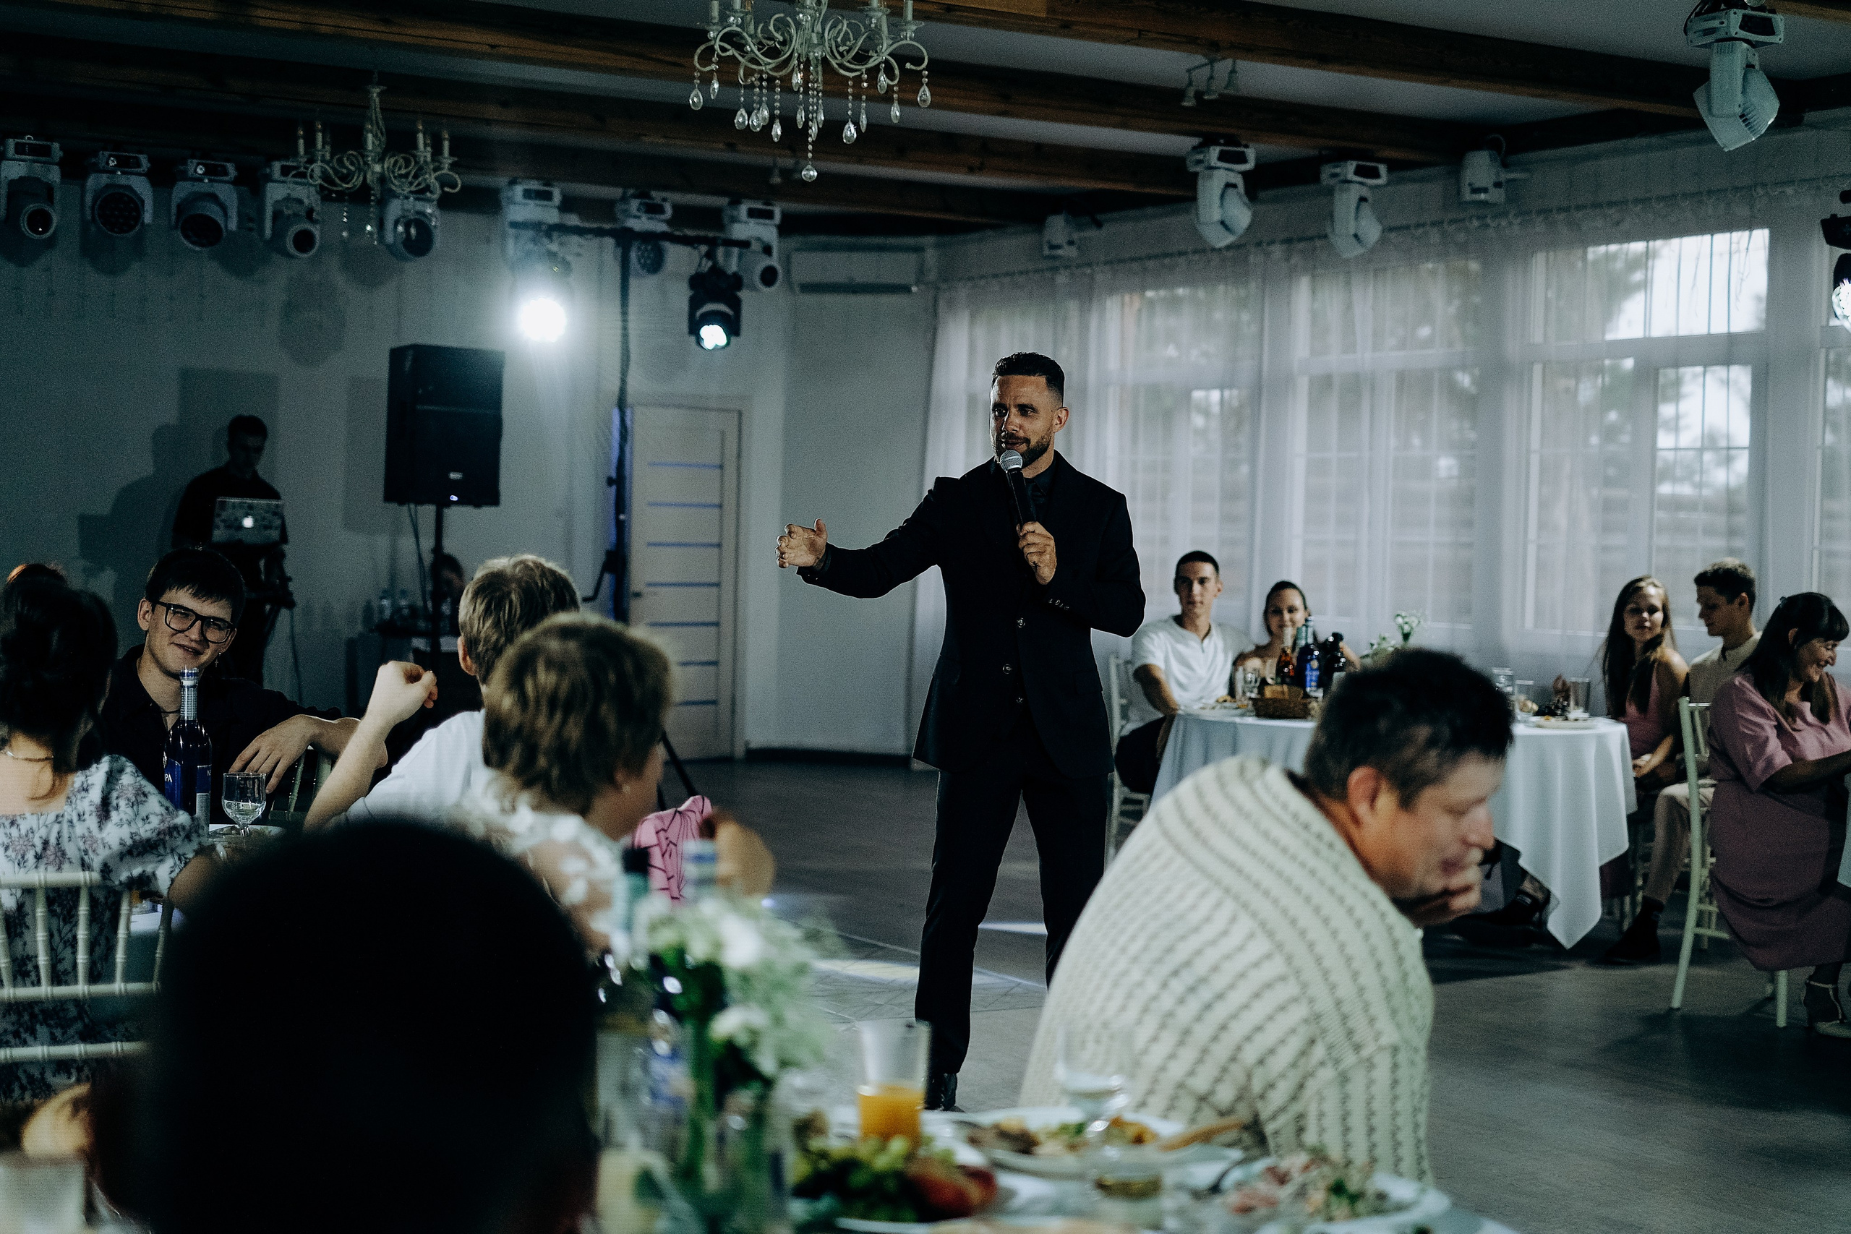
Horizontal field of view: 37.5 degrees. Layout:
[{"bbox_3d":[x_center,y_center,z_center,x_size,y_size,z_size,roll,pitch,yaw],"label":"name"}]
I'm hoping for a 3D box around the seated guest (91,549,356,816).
[{"bbox_3d":[-1.333,0.546,5.175,0.580,1.330,0.740,1,2,-12],"label":"seated guest"}]

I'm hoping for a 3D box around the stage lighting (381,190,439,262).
[{"bbox_3d":[-2.568,-1.985,13.537,0.260,0.440,0.260,0,3,-37],"label":"stage lighting"}]

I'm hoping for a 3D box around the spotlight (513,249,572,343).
[{"bbox_3d":[-1.558,-1.304,11.100,0.240,0.370,0.240,1,2,-8],"label":"spotlight"}]

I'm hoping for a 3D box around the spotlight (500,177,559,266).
[{"bbox_3d":[-1.793,-1.785,12.350,0.265,0.395,0.255,0,3,-34],"label":"spotlight"}]

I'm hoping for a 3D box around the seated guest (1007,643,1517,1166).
[{"bbox_3d":[0.445,0.684,3.248,0.740,1.280,0.520,1,2,-20],"label":"seated guest"}]

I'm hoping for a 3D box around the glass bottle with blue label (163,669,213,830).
[{"bbox_3d":[-1.319,0.271,4.870,0.086,0.345,0.086,2,2,0],"label":"glass bottle with blue label"}]

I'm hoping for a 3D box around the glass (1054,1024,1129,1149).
[{"bbox_3d":[0.176,0.500,2.870,0.077,0.145,0.077,2,2,0],"label":"glass"}]

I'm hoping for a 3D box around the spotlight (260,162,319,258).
[{"bbox_3d":[-3.088,-1.976,13.238,0.260,0.460,0.260,0,3,-35],"label":"spotlight"}]

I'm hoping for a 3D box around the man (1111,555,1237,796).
[{"bbox_3d":[0.930,0.422,9.600,0.550,1.310,0.750,0,3,-27],"label":"man"}]

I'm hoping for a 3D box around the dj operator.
[{"bbox_3d":[-3.166,-0.015,12.511,0.520,1.819,0.420,0,2,-23],"label":"dj operator"}]

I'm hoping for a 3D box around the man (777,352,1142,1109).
[{"bbox_3d":[0.084,0.272,6.470,0.880,1.810,0.500,2,2,13],"label":"man"}]

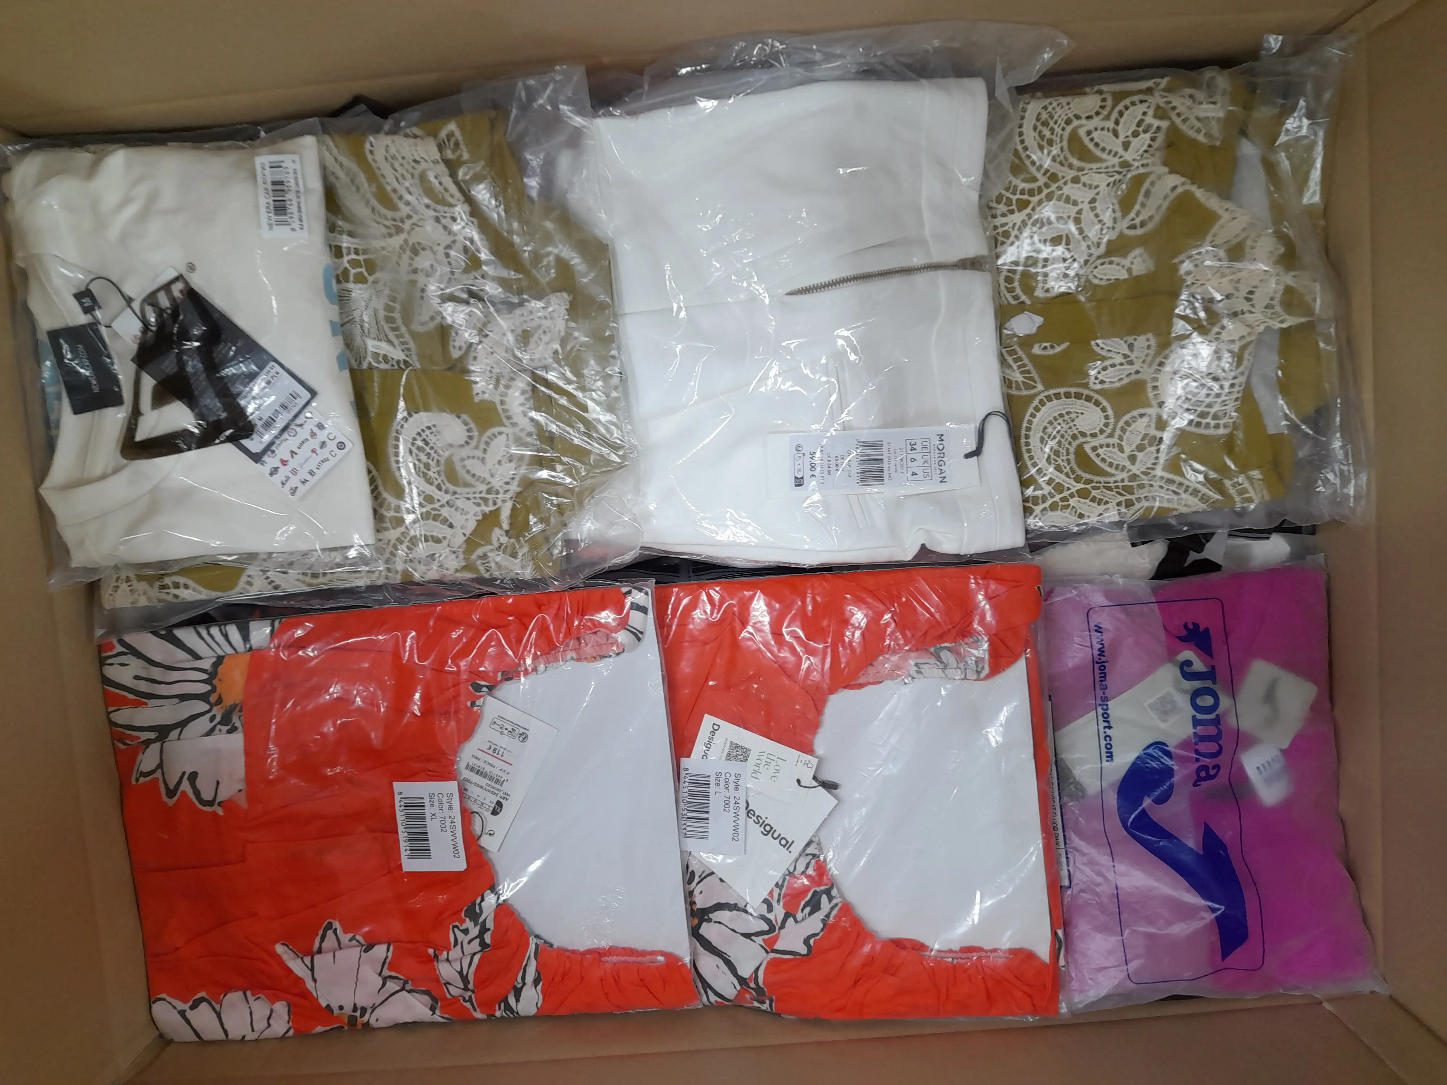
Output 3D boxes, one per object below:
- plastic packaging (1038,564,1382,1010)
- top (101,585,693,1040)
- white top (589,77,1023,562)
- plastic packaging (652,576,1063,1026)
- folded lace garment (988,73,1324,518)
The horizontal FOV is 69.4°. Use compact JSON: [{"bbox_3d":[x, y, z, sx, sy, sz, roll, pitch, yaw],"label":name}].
[{"bbox_3d":[0.264,0.136,0.605,0.173,0.045,0.246,-3,96,2],"label":"plastic packaging"},{"bbox_3d":[-0.186,0.155,0.619,0.319,0.035,0.254,-3,96,2],"label":"top"},{"bbox_3d":[0.047,-0.115,0.576,0.206,0.037,0.241,-3,96,2],"label":"white top"},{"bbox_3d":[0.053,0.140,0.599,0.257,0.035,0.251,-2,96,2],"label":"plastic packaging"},{"bbox_3d":[0.225,-0.126,0.572,0.164,0.037,0.227,-3,96,2],"label":"folded lace garment"}]

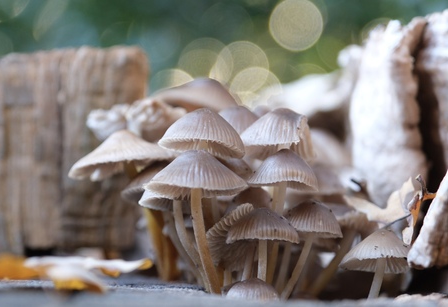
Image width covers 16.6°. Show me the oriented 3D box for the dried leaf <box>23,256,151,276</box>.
[{"bbox_3d":[-0.045,0.037,0.505,0.042,0.007,0.020,0,-4,0],"label":"dried leaf"}]

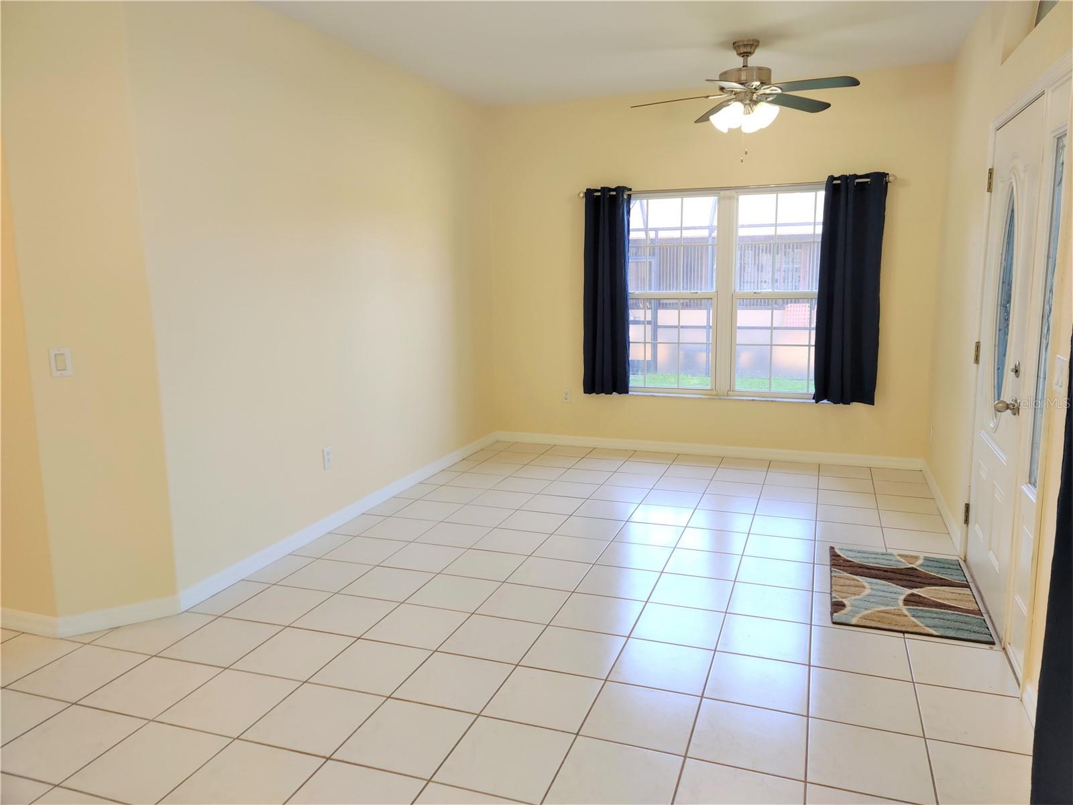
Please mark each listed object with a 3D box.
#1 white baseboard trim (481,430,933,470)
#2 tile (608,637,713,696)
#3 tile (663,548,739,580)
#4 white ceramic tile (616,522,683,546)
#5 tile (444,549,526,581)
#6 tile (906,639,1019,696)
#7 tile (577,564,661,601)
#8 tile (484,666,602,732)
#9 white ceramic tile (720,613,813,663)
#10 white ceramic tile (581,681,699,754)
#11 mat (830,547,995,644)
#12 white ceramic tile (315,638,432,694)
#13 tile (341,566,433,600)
[{"bbox_3d":[1.190,0.354,6.169,3.200,0.078,0.015,3,11,19],"label":"white baseboard trim"},{"bbox_3d":[0.466,0.972,2.970,0.331,0.010,0.333,3,11,19],"label":"tile"},{"bbox_3d":[0.824,0.799,3.963,0.334,0.010,0.337,3,11,20],"label":"tile"},{"bbox_3d":[0.615,0.719,4.376,0.328,0.010,0.340,3,11,19],"label":"white ceramic tile"},{"bbox_3d":[-0.250,0.793,3.910,0.329,0.010,0.340,3,11,19],"label":"tile"},{"bbox_3d":[1.536,0.963,2.929,0.336,0.010,0.340,3,10,19],"label":"tile"},{"bbox_3d":[0.379,0.827,3.687,0.329,0.010,0.340,3,11,19],"label":"tile"},{"bbox_3d":[0.030,1.015,2.764,0.331,0.010,0.333,3,11,19],"label":"tile"},{"bbox_3d":[0.898,0.927,3.163,0.336,0.010,0.340,3,10,19],"label":"white ceramic tile"},{"bbox_3d":[0.350,1.032,2.647,0.331,0.010,0.333,3,11,19],"label":"white ceramic tile"},{"bbox_3d":[1.634,0.837,3.613,0.588,0.015,0.893,3,11,19],"label":"mat"},{"bbox_3d":[-0.607,0.985,3.002,0.334,0.010,0.337,3,11,20],"label":"white ceramic tile"},{"bbox_3d":[-0.692,0.846,3.769,0.333,0.010,0.337,3,11,20],"label":"tile"}]

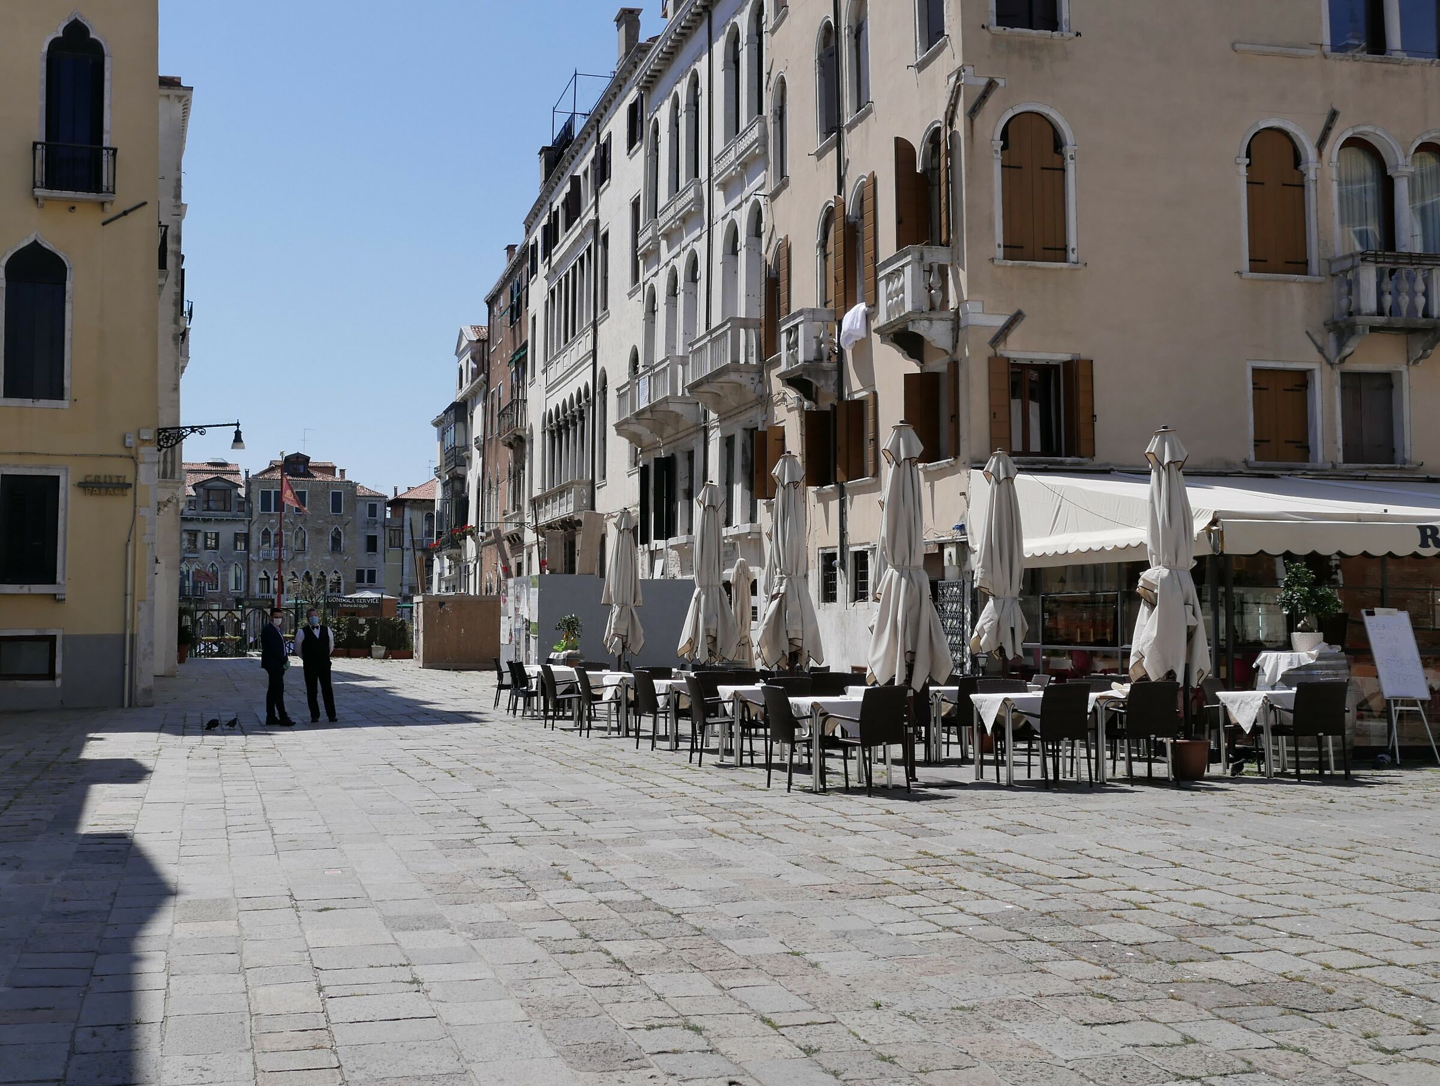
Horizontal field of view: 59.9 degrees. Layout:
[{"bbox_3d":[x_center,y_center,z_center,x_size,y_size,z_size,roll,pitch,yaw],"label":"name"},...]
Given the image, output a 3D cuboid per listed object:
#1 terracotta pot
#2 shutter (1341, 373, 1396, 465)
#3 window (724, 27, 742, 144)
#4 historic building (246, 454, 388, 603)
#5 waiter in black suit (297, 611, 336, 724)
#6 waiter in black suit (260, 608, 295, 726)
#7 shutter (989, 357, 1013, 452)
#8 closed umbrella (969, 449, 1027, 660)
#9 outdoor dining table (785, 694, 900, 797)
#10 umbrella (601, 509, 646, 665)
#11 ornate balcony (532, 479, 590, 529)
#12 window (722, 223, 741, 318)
[{"bbox_3d":[4.322,1.991,11.592,0.385,0.380,0.385,0,-4,0],"label":"terracotta pot"},{"bbox_3d":[10.429,-2.009,20.121,0.900,1.437,0.060,1,-4,-9],"label":"shutter"},{"bbox_3d":[0.376,-10.024,27.631,0.300,2.828,1.168,1,-4,-19],"label":"window"},{"bbox_3d":[-37.682,0.942,121.178,13.075,18.150,12.000,0,-4,-5],"label":"historic building"},{"bbox_3d":[-6.183,1.862,19.219,0.580,1.770,0.380,1,-4,-16],"label":"waiter in black suit"},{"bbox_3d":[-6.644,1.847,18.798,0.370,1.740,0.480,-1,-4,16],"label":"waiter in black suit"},{"bbox_3d":[4.254,-2.073,18.950,0.360,1.505,0.050,1,-4,-9],"label":"shutter"},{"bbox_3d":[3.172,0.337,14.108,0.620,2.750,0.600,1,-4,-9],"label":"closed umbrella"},{"bbox_3d":[1.051,1.778,11.079,0.800,0.760,0.740,1,-4,-12],"label":"outdoor dining table"},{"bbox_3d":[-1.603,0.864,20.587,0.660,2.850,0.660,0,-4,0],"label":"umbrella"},{"bbox_3d":[-5.919,-1.275,46.043,0.680,1.280,7.400,1,-4,-19],"label":"ornate balcony"},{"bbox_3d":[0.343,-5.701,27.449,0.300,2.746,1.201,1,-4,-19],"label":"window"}]

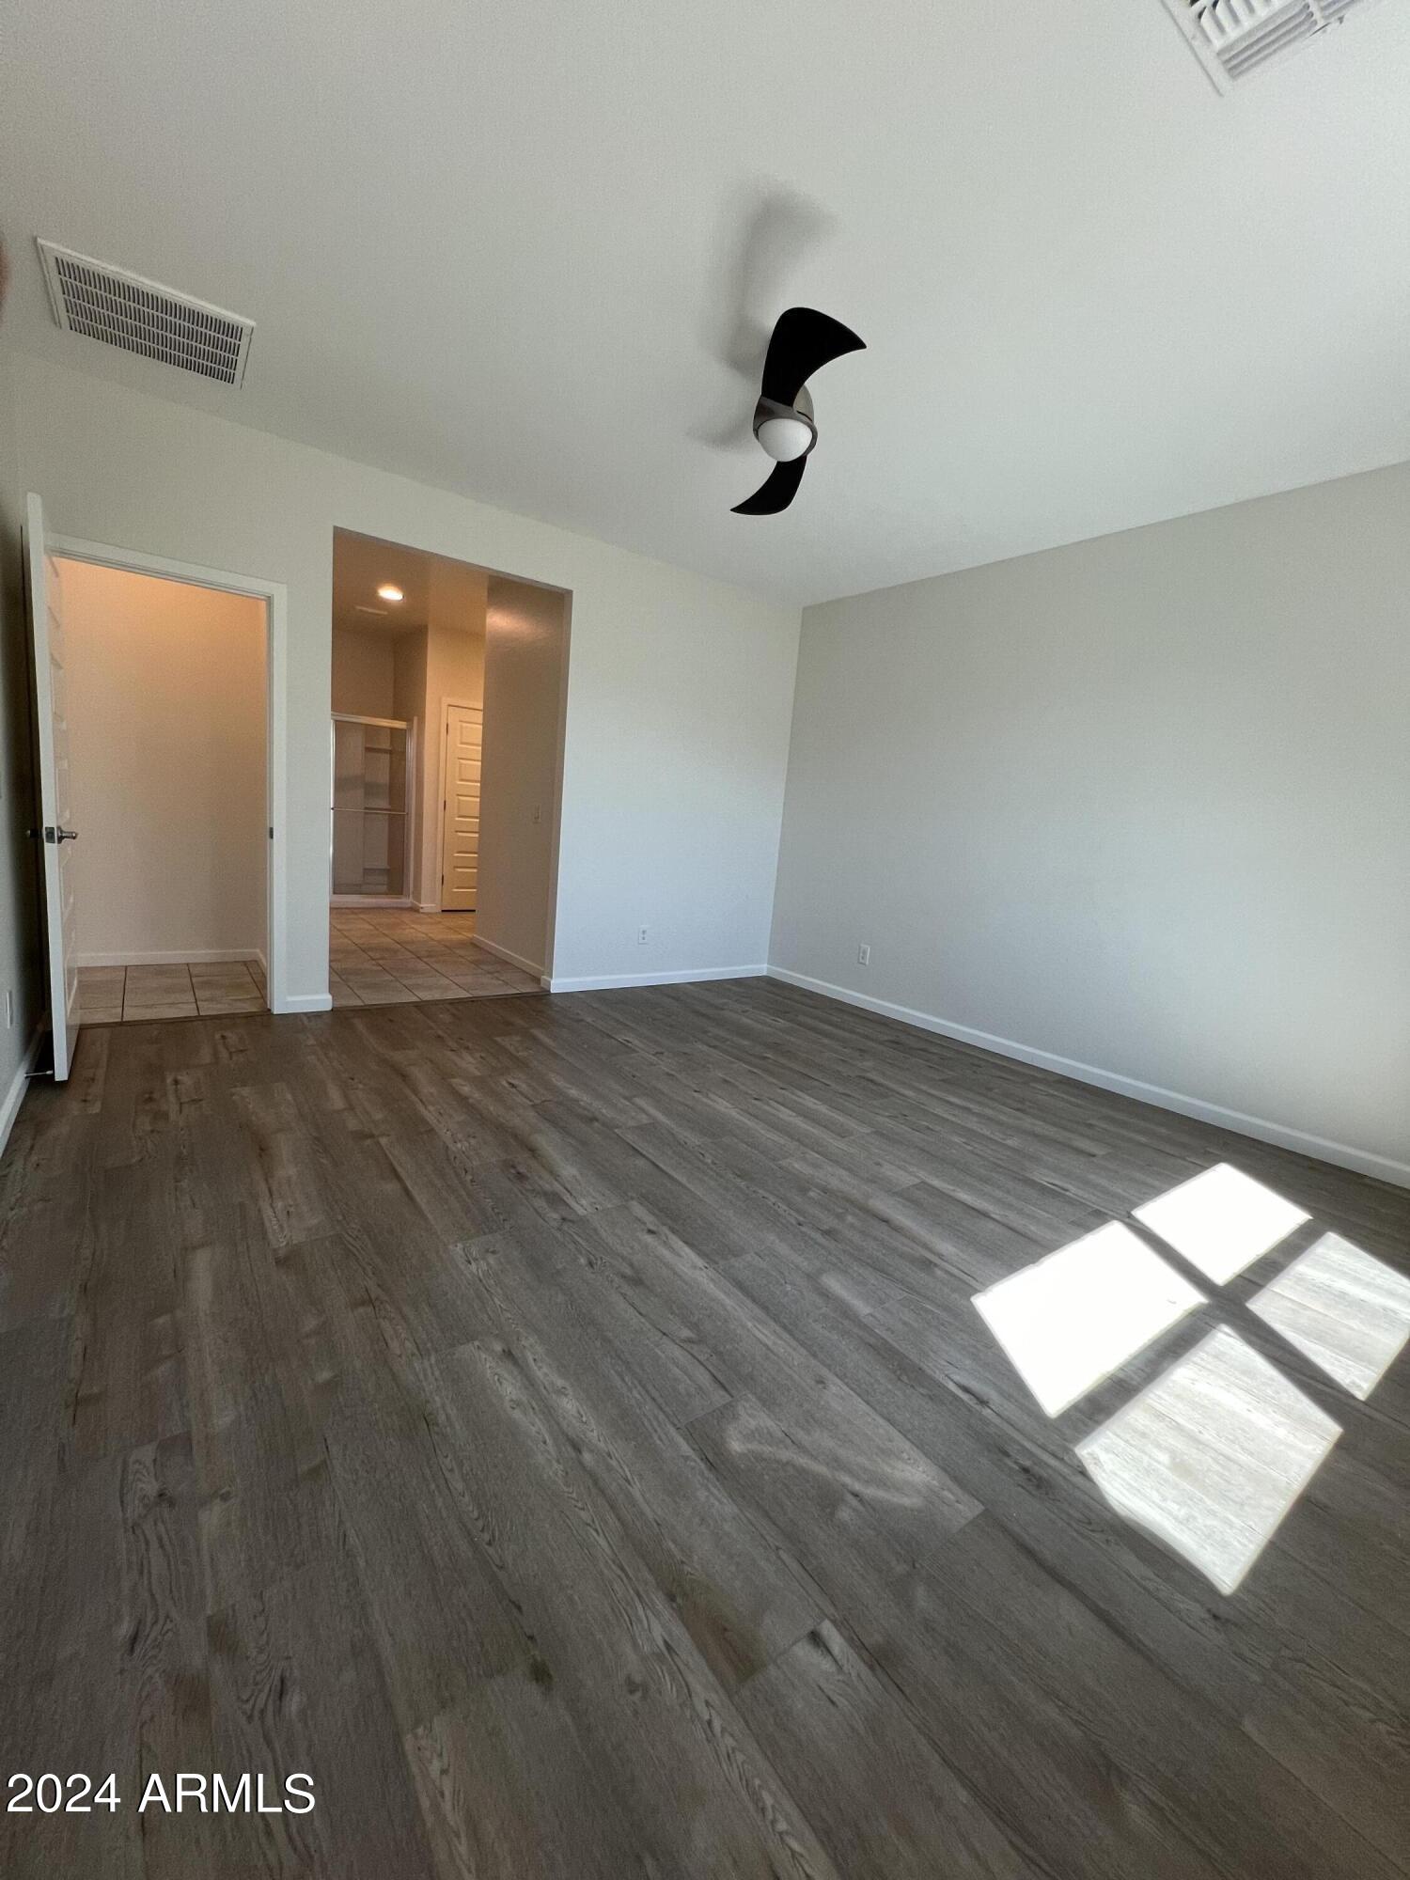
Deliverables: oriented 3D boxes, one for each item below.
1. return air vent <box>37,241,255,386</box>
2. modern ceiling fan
[{"bbox_3d":[-1.980,-2.199,2.540,0.566,0.025,0.547,-3,12,-37],"label":"return air vent"},{"bbox_3d":[0.278,-1.843,2.481,0.280,0.330,1.300,4,10,-6],"label":"modern ceiling fan"}]

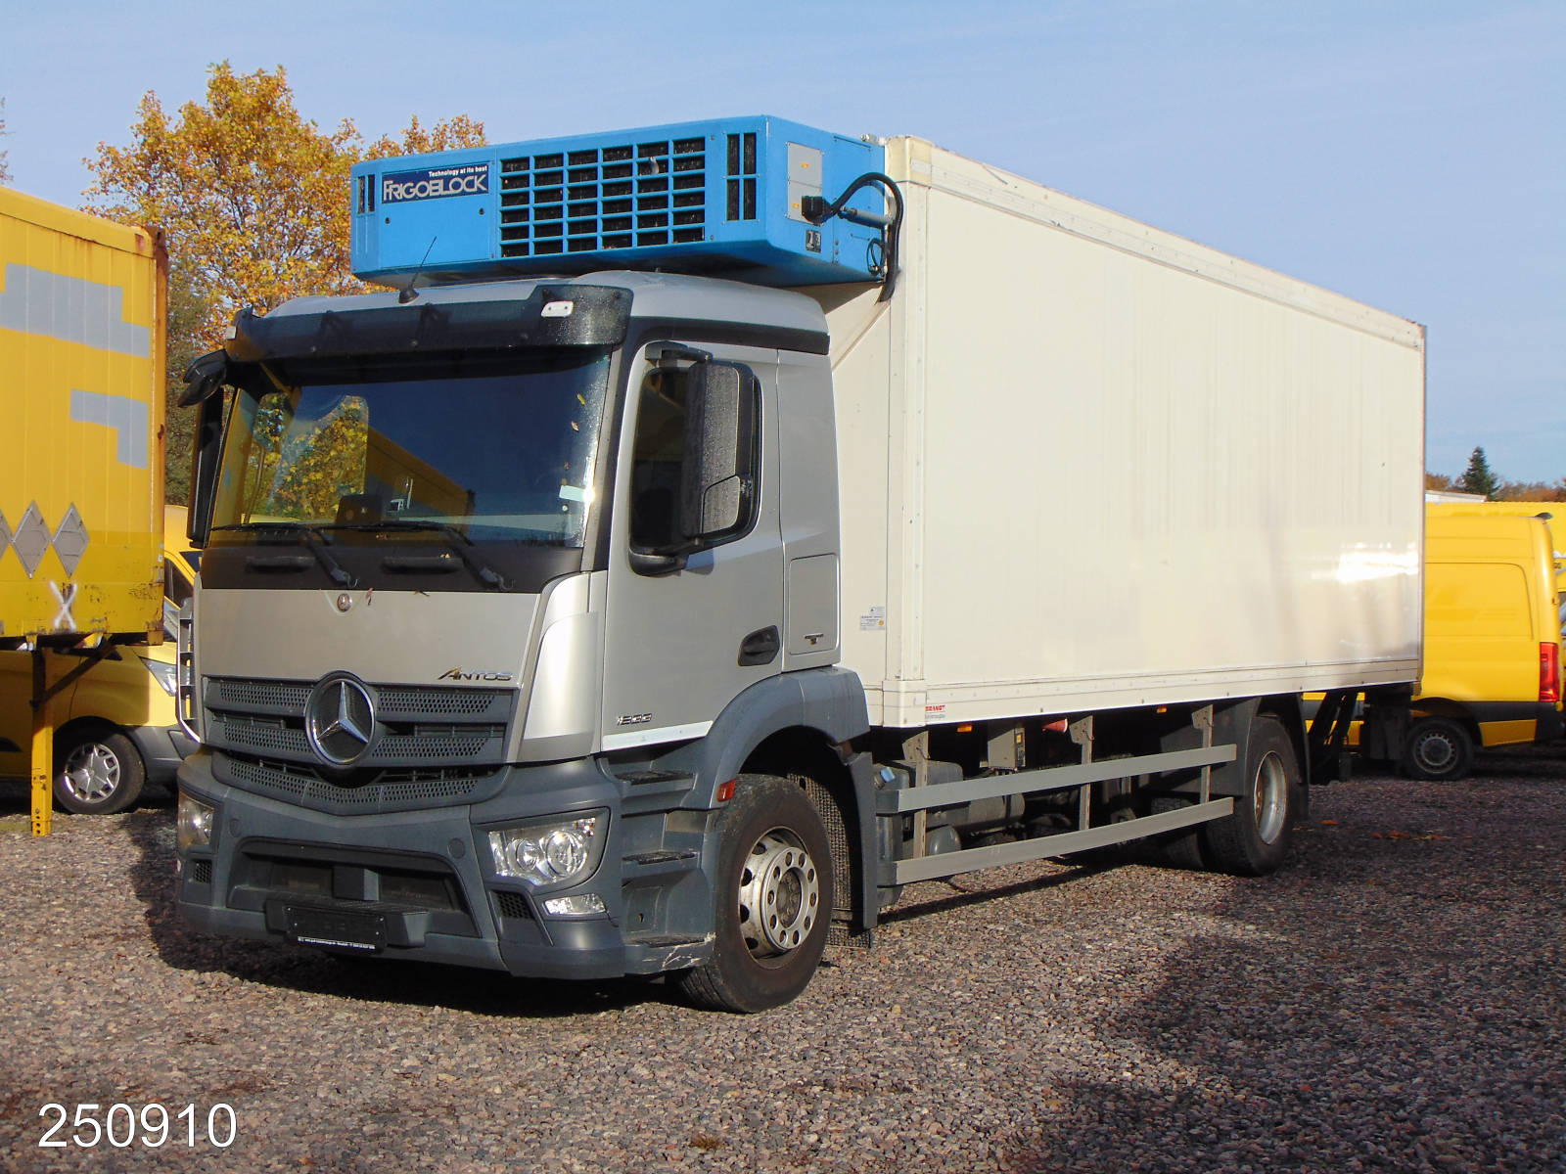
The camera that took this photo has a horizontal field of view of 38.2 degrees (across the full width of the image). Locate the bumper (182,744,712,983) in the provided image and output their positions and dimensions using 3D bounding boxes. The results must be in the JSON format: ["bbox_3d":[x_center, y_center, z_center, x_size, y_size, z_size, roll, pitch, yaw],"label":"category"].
[{"bbox_3d":[-1.552,1.084,9.565,2.400,0.840,0.880,1,0,32],"label":"bumper"}]

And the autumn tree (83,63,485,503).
[{"bbox_3d":[-9.211,-3.967,42.000,7.800,11.530,7.500,1,0,0],"label":"autumn tree"}]

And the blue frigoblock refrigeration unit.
[{"bbox_3d":[-0.808,-1.751,10.697,2.370,0.610,1.010,1,0,32],"label":"blue frigoblock refrigeration unit"}]

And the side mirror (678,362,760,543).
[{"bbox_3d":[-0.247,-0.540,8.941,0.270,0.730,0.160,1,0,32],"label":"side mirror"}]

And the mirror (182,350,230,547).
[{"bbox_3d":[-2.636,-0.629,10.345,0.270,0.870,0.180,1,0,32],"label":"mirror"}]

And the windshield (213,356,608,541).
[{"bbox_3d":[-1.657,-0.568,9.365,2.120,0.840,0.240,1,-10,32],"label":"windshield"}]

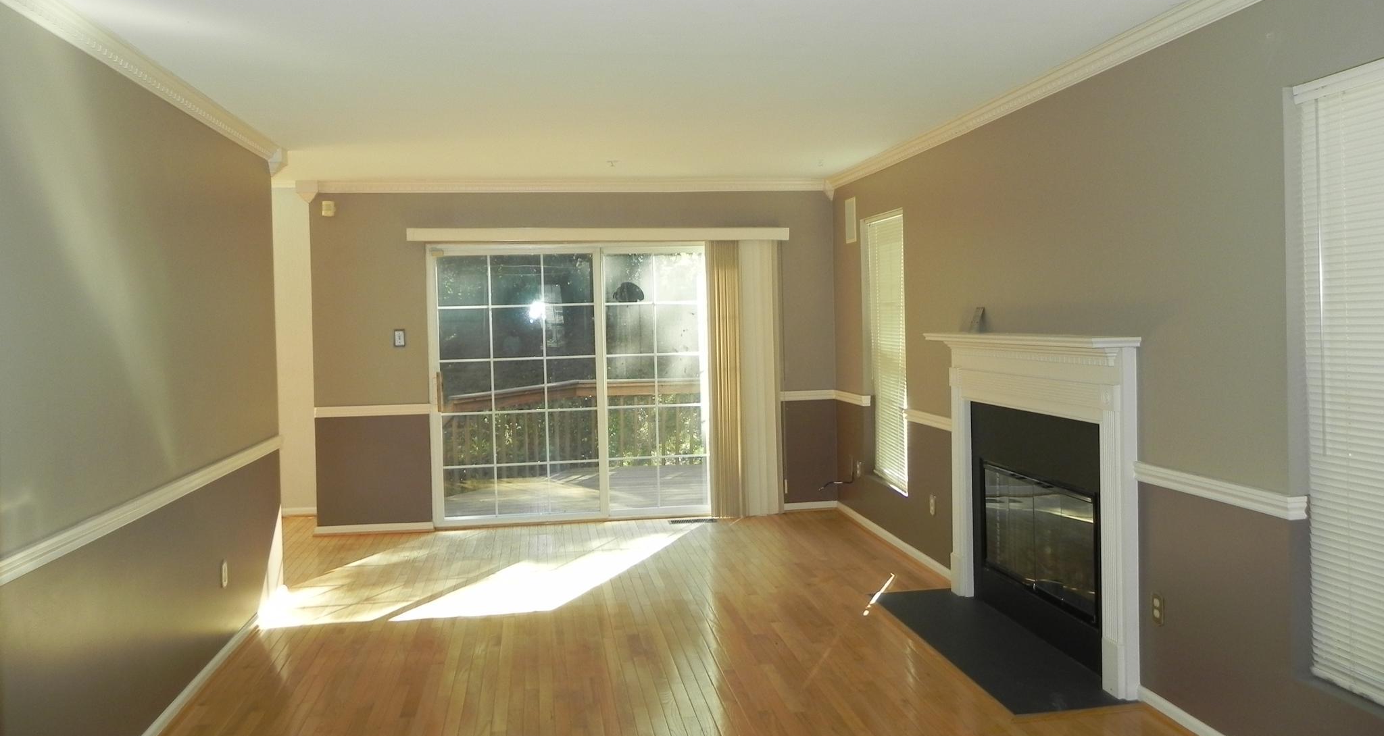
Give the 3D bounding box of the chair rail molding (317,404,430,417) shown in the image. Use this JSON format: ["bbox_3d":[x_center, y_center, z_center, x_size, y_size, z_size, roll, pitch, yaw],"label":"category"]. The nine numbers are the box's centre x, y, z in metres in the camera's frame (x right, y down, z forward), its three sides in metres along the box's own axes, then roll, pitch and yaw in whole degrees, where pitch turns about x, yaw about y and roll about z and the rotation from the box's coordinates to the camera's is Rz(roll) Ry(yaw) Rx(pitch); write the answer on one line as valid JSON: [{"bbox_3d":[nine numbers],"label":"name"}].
[{"bbox_3d":[-2.211,0.295,7.212,0.780,0.071,0.030,-2,3,-8],"label":"chair rail molding"}]

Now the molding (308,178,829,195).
[{"bbox_3d":[-0.807,-1.279,7.321,3.670,0.086,0.080,-2,3,-8],"label":"molding"}]

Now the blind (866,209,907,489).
[{"bbox_3d":[1.276,-0.108,6.625,0.045,1.710,0.820,-2,3,-8],"label":"blind"}]

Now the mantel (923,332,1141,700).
[{"bbox_3d":[1.429,0.528,4.604,0.191,1.344,1.666,-2,3,-8],"label":"mantel"}]

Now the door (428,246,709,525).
[{"bbox_3d":[-0.728,0.107,7.455,2.215,1.990,0.120,-2,3,-8],"label":"door"}]

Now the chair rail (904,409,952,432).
[{"bbox_3d":[1.333,0.284,5.801,0.036,0.071,0.820,-2,3,-8],"label":"chair rail"}]

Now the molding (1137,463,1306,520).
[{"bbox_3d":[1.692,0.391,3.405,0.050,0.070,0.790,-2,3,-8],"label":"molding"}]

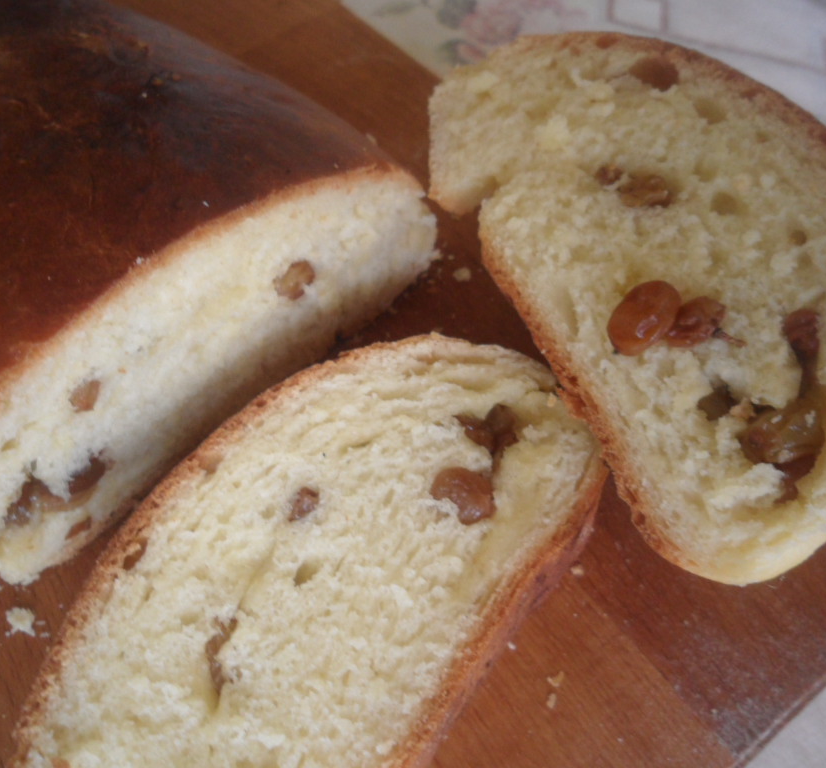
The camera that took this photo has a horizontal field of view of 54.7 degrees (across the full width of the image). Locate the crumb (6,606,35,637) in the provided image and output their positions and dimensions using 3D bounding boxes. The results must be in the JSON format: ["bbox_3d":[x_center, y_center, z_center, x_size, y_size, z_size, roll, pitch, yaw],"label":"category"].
[{"bbox_3d":[-0.079,0.048,0.160,0.005,0.003,0.005,2,52,-7],"label":"crumb"}]

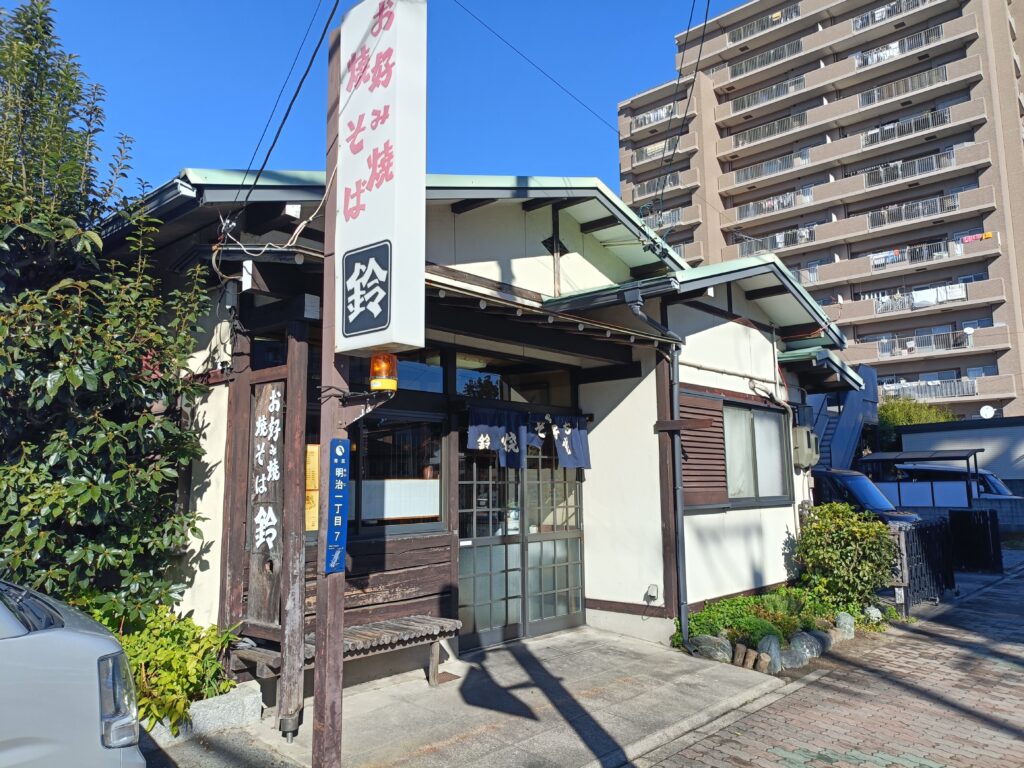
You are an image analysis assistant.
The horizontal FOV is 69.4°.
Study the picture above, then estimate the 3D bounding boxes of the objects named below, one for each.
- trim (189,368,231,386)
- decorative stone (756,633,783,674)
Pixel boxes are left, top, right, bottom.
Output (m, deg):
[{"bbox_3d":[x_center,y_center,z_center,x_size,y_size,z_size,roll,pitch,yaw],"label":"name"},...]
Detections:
[{"bbox_3d":[-2.183,-0.033,5.331,0.660,0.085,0.040,-8,-11,42],"label":"trim"},{"bbox_3d":[2.155,2.267,6.231,0.200,0.280,0.200,-8,-11,42],"label":"decorative stone"}]

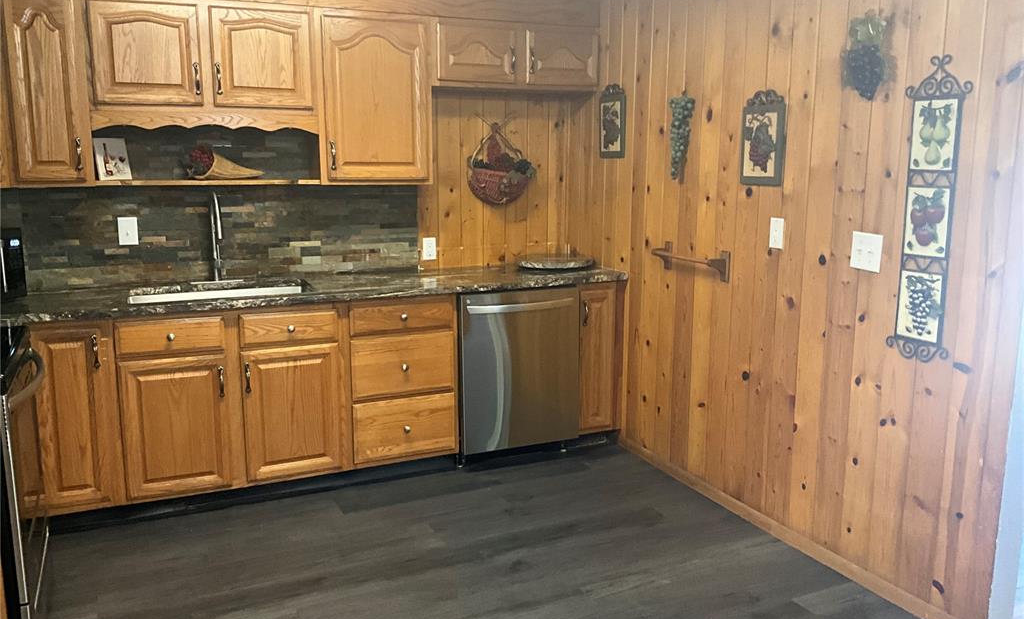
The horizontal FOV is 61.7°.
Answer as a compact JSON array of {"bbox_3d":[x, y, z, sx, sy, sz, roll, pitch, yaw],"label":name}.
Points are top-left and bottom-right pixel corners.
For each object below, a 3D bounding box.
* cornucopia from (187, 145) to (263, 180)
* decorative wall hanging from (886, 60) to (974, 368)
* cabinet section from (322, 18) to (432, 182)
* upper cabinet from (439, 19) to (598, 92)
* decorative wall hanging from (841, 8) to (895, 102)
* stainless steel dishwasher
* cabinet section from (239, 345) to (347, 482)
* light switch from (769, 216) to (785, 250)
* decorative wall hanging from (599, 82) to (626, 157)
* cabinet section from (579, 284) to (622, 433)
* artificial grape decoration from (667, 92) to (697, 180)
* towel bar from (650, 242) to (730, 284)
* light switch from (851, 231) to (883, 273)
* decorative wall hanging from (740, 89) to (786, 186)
[{"bbox_3d":[-1.248,-0.641,3.731,0.330,0.140,0.150,-7,13,-36],"label":"cornucopia"},{"bbox_3d":[1.257,-0.296,2.605,0.025,0.920,0.232,-5,11,-24],"label":"decorative wall hanging"},{"bbox_3d":[-0.677,-0.973,4.035,0.526,0.747,0.337,-5,11,-24],"label":"cabinet section"},{"bbox_3d":[-0.033,-1.229,4.234,0.875,0.305,0.325,-5,11,-24],"label":"upper cabinet"},{"bbox_3d":[1.132,-0.809,2.730,0.075,0.280,0.165,-5,11,-24],"label":"decorative wall hanging"},{"bbox_3d":[-0.067,0.246,4.306,0.605,0.780,0.610,-5,11,-24],"label":"stainless steel dishwasher"},{"bbox_3d":[-1.054,0.397,3.951,0.426,0.571,0.618,-5,11,-24],"label":"cabinet section"},{"bbox_3d":[0.990,-0.284,3.214,0.009,0.115,0.072,-5,11,-24],"label":"light switch"},{"bbox_3d":[0.485,-0.920,4.197,0.020,0.350,0.228,-5,11,-24],"label":"decorative wall hanging"},{"bbox_3d":[0.326,0.203,4.544,0.242,0.762,0.618,-5,11,-24],"label":"cabinet section"},{"bbox_3d":[0.720,-0.743,3.646,0.075,0.383,0.145,-5,11,-24],"label":"artificial grape decoration"},{"bbox_3d":[0.746,-0.204,3.664,0.090,0.127,0.460,-5,11,-24],"label":"towel bar"},{"bbox_3d":[1.167,-0.190,2.835,0.013,0.120,0.120,-5,11,-24],"label":"light switch"},{"bbox_3d":[0.941,-0.649,3.243,0.020,0.352,0.230,-5,11,-24],"label":"decorative wall hanging"}]

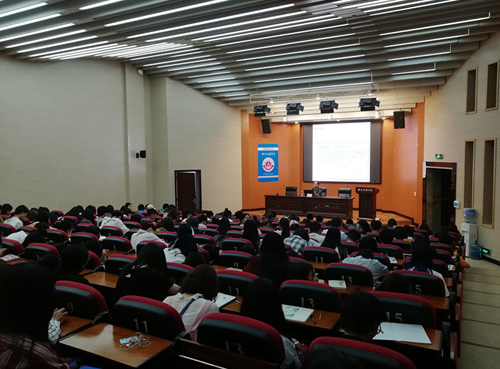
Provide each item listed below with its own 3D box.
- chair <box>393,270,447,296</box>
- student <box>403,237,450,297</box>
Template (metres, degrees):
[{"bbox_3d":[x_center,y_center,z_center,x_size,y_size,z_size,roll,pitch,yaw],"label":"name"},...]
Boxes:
[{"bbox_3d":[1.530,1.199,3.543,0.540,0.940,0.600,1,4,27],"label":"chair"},{"bbox_3d":[1.611,1.078,3.696,0.460,1.150,0.720,1,4,27],"label":"student"}]

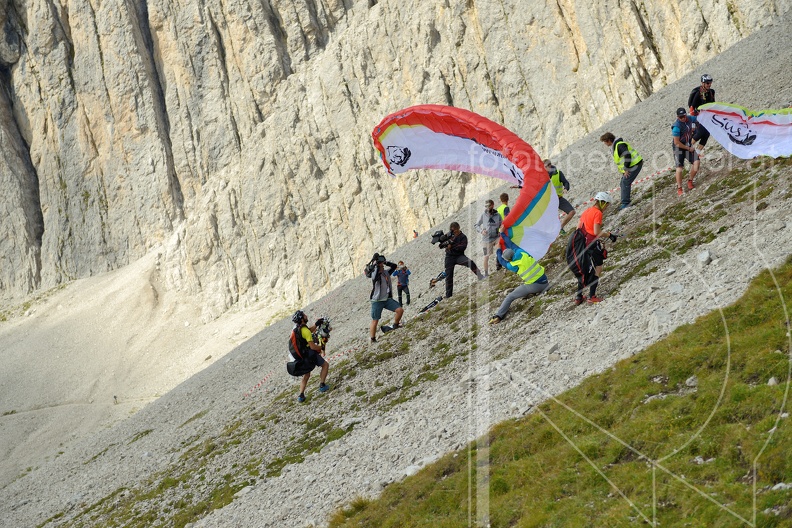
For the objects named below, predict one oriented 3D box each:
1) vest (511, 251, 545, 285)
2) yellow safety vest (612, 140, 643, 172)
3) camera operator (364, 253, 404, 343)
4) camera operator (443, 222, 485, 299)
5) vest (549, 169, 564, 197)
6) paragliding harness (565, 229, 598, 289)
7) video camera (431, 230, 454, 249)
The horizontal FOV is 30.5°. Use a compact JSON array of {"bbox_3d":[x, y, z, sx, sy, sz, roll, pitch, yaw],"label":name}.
[{"bbox_3d":[2.409,0.064,26.500,0.460,0.600,0.300,-39,-26,-13],"label":"vest"},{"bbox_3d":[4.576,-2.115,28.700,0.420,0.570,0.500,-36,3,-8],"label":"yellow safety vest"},{"bbox_3d":[-0.233,0.678,29.400,0.700,1.800,0.620,0,0,-20],"label":"camera operator"},{"bbox_3d":[1.564,-0.081,33.400,0.620,1.740,0.820,-3,5,-38],"label":"camera operator"},{"bbox_3d":[3.515,-1.796,32.200,0.500,0.620,0.320,-6,5,30],"label":"vest"},{"bbox_3d":[2.939,-0.087,23.000,0.500,0.940,0.480,-1,4,-15],"label":"paragliding harness"},{"bbox_3d":[1.036,-0.540,32.000,0.280,0.320,0.560,0,15,45],"label":"video camera"}]

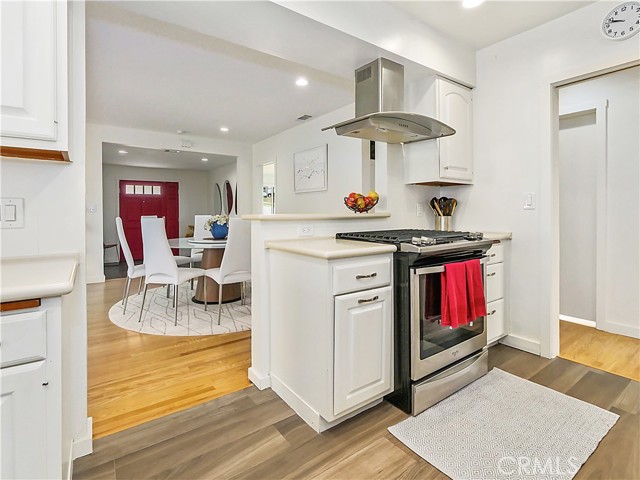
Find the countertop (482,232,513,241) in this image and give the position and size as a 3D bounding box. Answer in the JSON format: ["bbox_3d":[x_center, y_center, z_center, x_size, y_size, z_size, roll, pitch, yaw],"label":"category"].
[{"bbox_3d":[1.133,-0.049,2.448,0.550,0.042,0.610,-3,5,-36],"label":"countertop"}]

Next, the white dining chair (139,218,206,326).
[{"bbox_3d":[-1.505,0.283,3.021,0.440,1.000,0.530,1,4,16],"label":"white dining chair"}]

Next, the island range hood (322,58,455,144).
[{"bbox_3d":[0.512,-1.015,2.091,0.806,0.510,0.530,-3,5,-36],"label":"island range hood"}]

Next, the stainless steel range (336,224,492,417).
[{"bbox_3d":[0.622,0.422,2.038,0.770,0.930,0.700,-3,5,-36],"label":"stainless steel range"}]

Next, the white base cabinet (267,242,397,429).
[{"bbox_3d":[0.056,0.490,1.790,0.490,0.933,0.622,-3,5,-36],"label":"white base cabinet"}]

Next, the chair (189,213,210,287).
[{"bbox_3d":[-1.703,0.152,4.447,0.459,1.040,0.571,-2,4,-33],"label":"chair"}]

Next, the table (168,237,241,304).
[{"bbox_3d":[-1.297,0.347,3.740,1.360,0.740,1.360,0,4,0],"label":"table"}]

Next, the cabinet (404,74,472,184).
[{"bbox_3d":[1.076,-0.913,2.657,0.561,0.816,0.311,-3,5,-36],"label":"cabinet"}]

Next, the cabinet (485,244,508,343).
[{"bbox_3d":[1.125,0.407,2.458,0.540,0.875,0.580,-3,5,-36],"label":"cabinet"}]

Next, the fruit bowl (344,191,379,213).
[{"bbox_3d":[0.347,-0.317,2.468,0.281,0.184,0.265,0,4,0],"label":"fruit bowl"}]

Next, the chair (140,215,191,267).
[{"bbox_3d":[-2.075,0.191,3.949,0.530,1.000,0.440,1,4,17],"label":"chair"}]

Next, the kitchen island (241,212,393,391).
[{"bbox_3d":[0.031,0.337,2.204,1.160,1.067,0.310,-3,5,-36],"label":"kitchen island"}]

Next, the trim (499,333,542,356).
[{"bbox_3d":[1.620,0.840,2.409,0.016,0.097,0.316,-3,5,-36],"label":"trim"}]

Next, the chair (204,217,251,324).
[{"bbox_3d":[-0.926,0.288,3.172,0.459,1.040,0.571,-2,4,-33],"label":"chair"}]

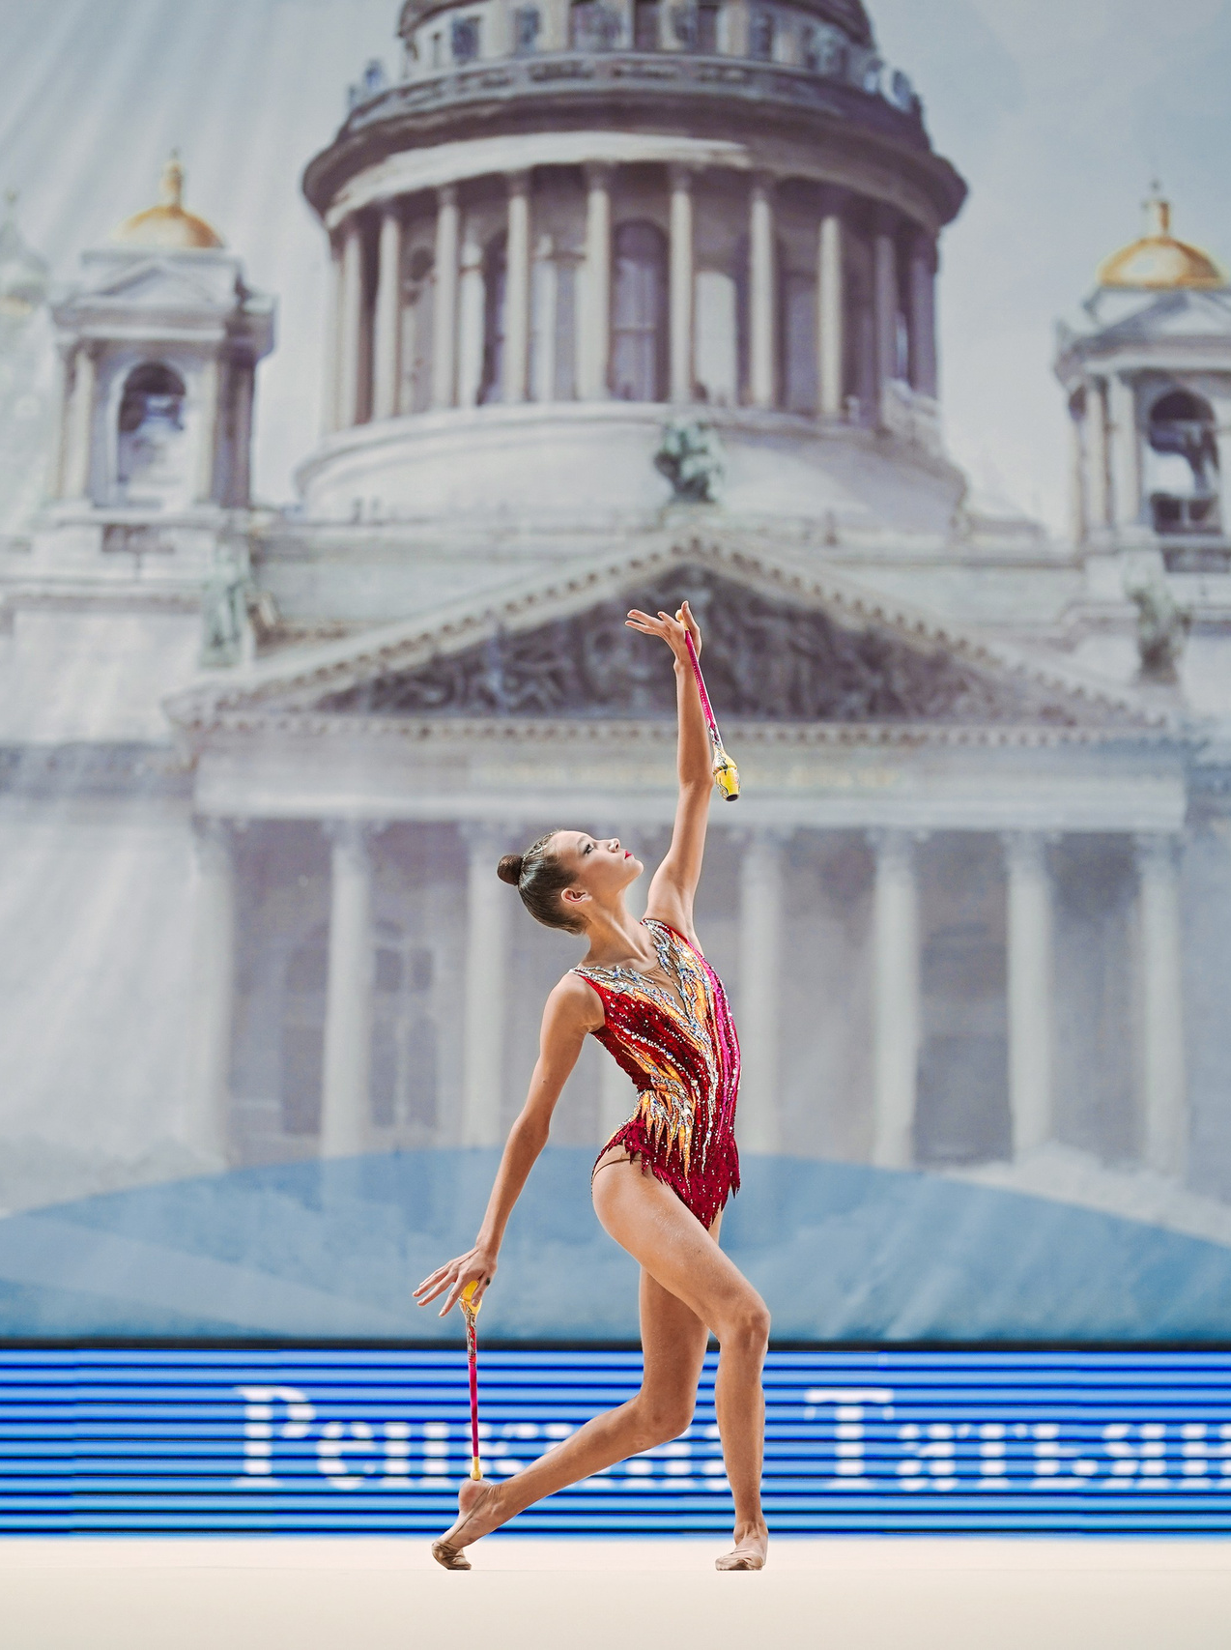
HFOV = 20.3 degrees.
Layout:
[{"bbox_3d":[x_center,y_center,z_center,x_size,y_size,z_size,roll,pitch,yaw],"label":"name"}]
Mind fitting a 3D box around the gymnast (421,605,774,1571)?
[{"bbox_3d":[-0.020,0.475,6.620,0.760,1.880,0.540,-8,-14,34],"label":"gymnast"}]

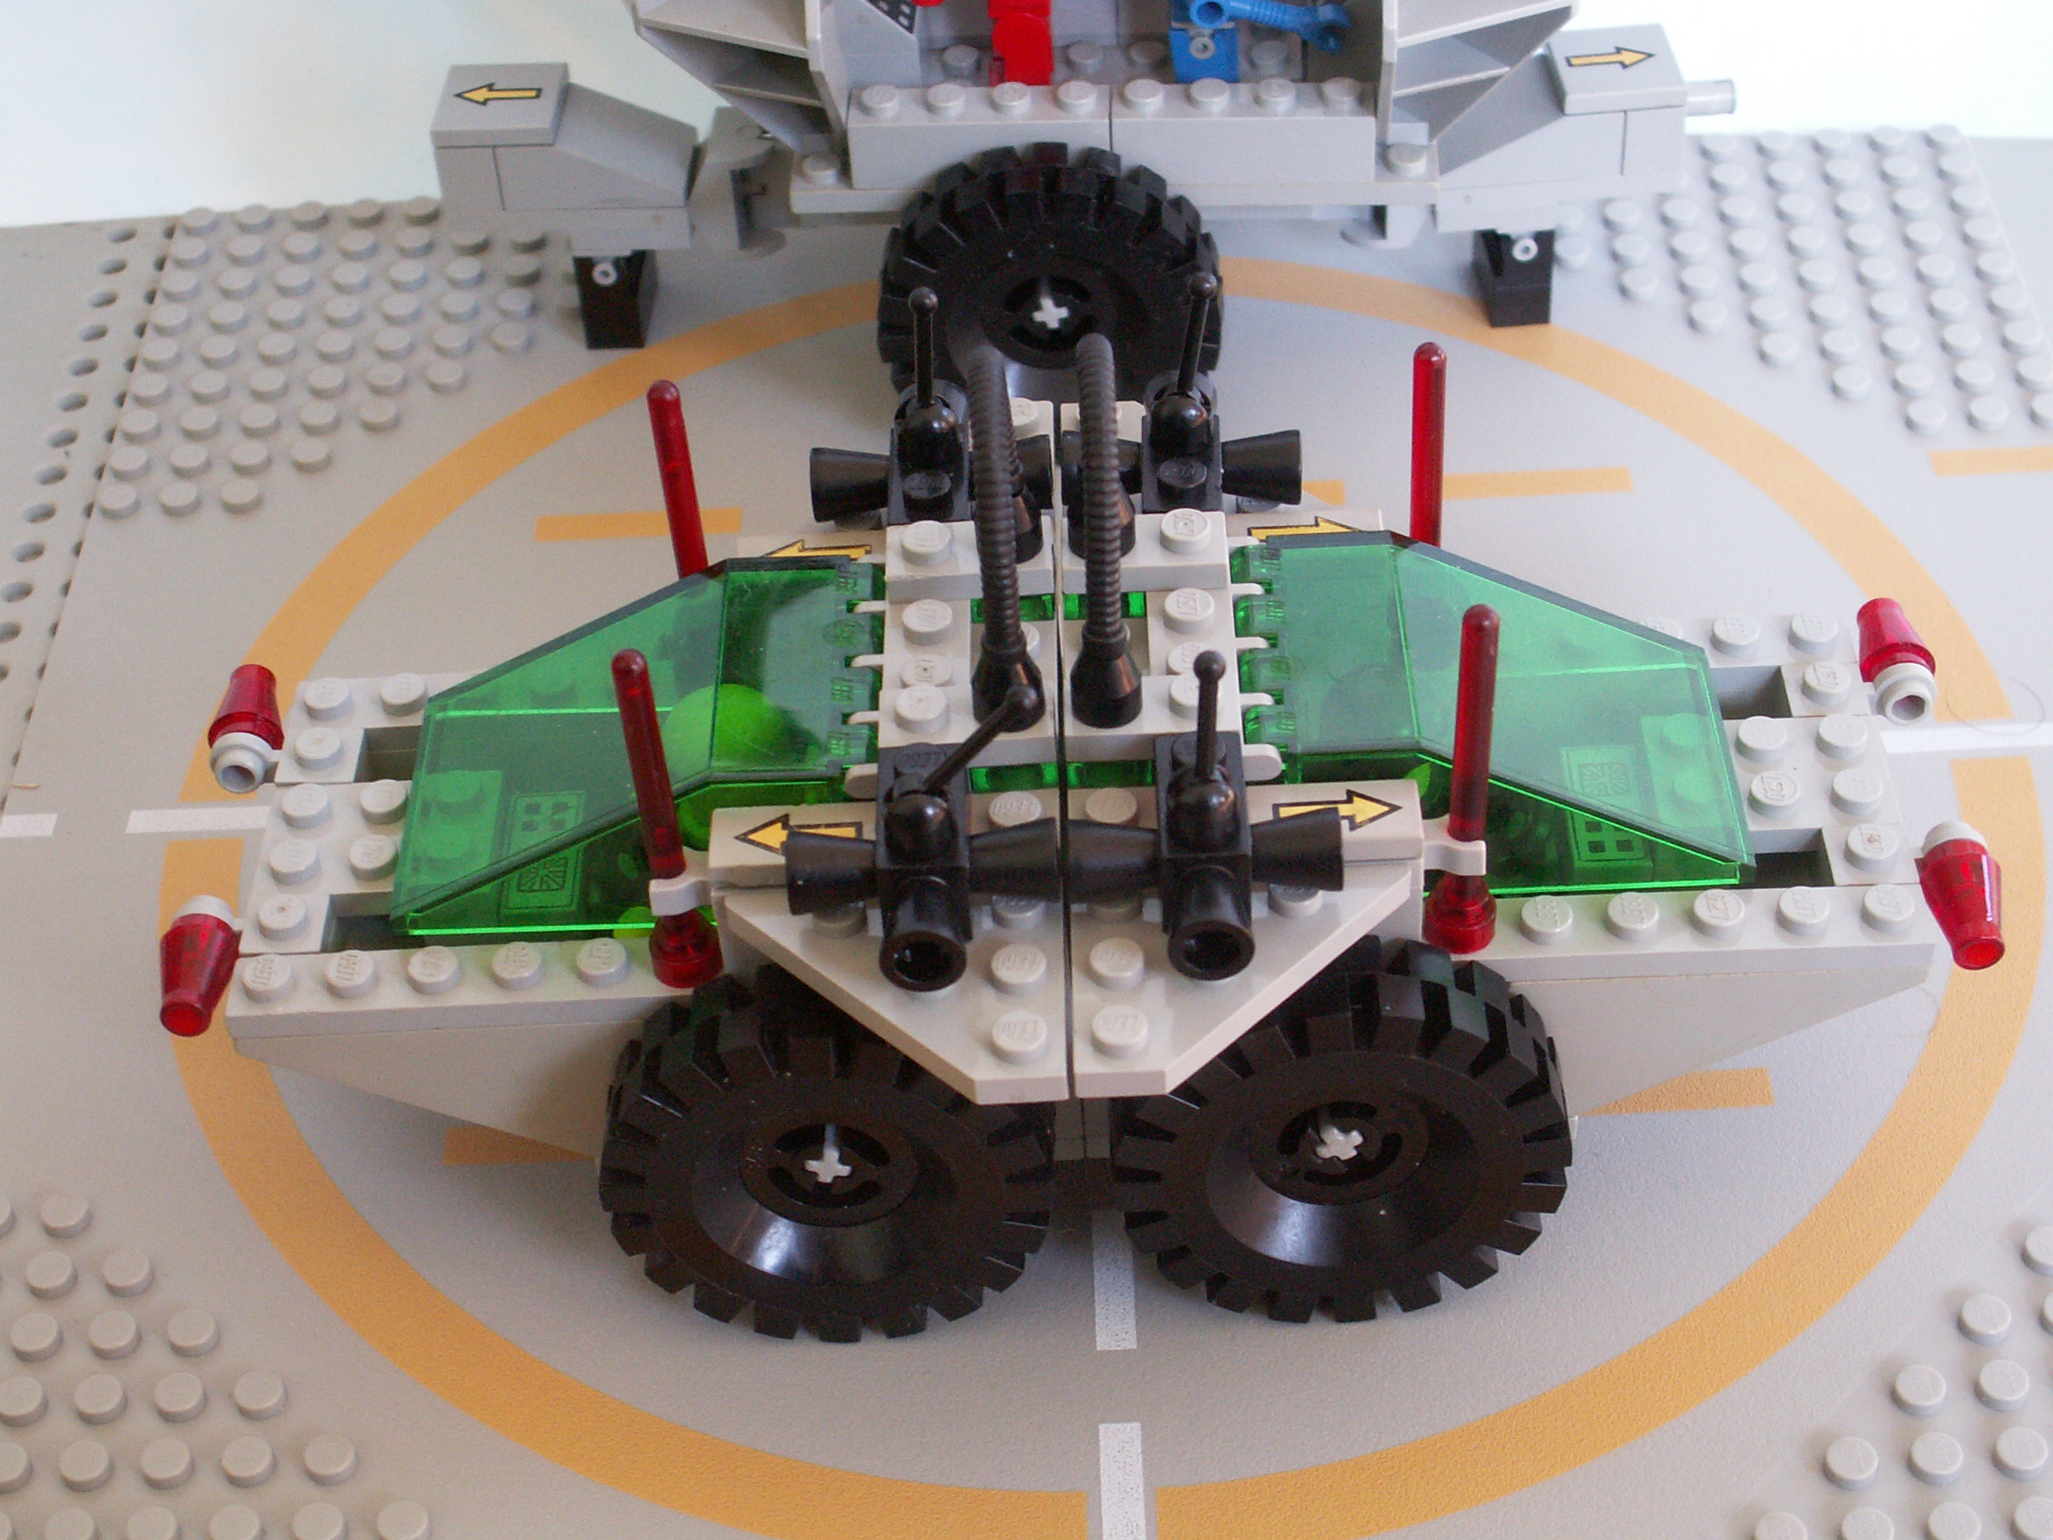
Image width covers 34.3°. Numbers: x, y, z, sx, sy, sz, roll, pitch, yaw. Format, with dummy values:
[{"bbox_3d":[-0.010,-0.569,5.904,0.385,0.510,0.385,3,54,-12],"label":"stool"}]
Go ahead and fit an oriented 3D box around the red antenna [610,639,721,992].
[{"bbox_3d":[-0.033,0.004,0.303,0.007,0.038,0.007,-3,42,2],"label":"red antenna"}]

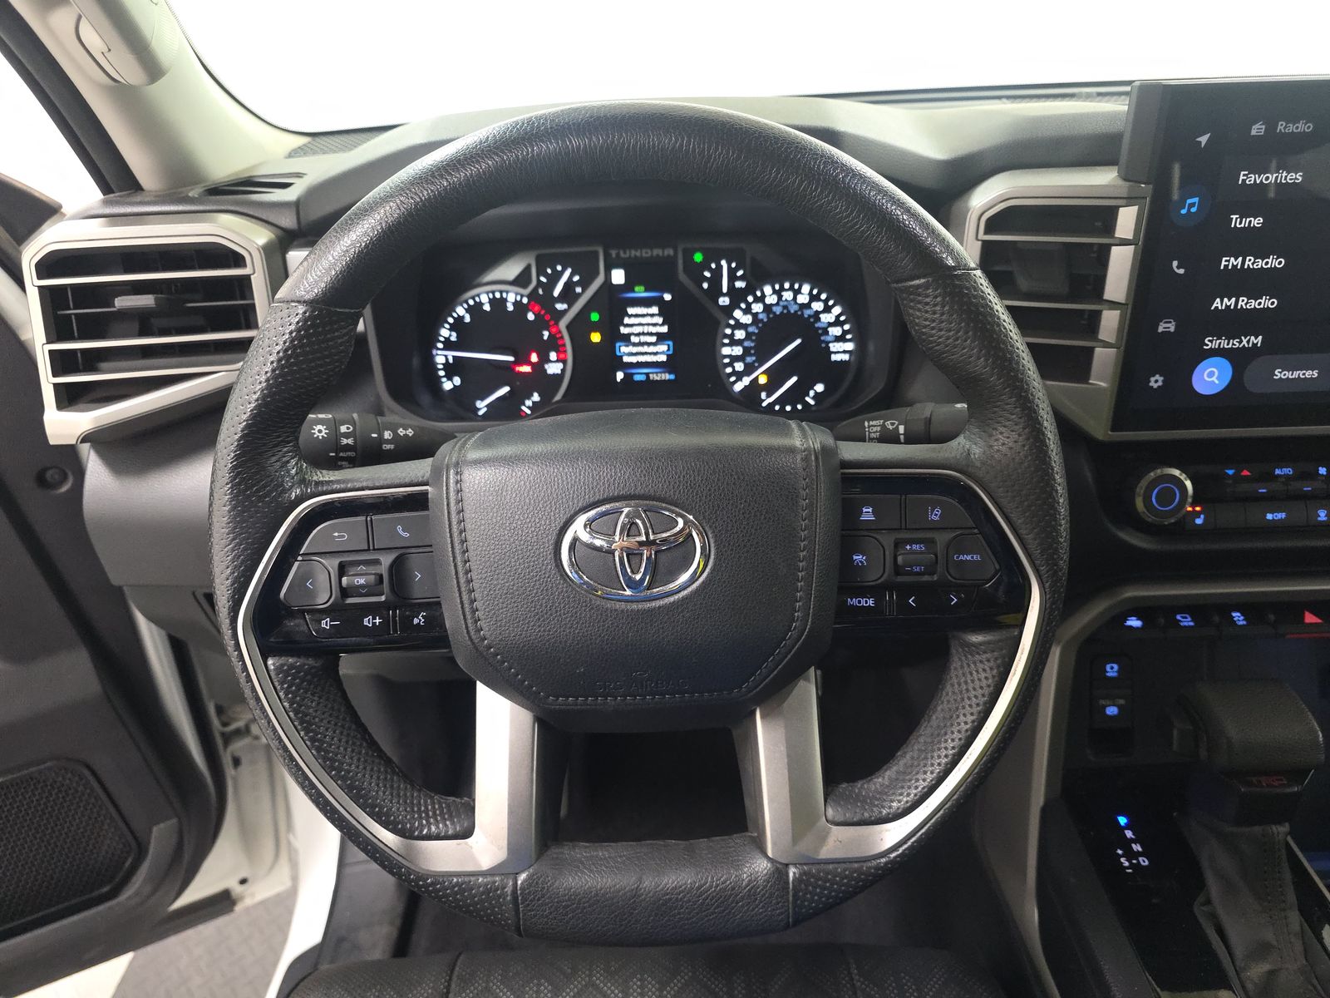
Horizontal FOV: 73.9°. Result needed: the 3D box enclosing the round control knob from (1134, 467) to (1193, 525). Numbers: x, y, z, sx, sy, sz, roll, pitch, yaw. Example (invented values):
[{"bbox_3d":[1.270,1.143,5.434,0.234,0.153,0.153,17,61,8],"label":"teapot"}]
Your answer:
[{"bbox_3d":[0.300,-0.003,0.535,0.033,0.033,0.017,-1,19,2],"label":"round control knob"}]

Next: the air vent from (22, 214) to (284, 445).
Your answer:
[{"bbox_3d":[-0.299,-0.103,0.530,0.130,0.122,0.045,-6,21,-8],"label":"air vent"}]

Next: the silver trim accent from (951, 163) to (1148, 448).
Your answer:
[{"bbox_3d":[0.218,-0.114,0.512,0.095,0.145,0.045,6,23,12],"label":"silver trim accent"}]

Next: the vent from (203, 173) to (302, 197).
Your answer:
[{"bbox_3d":[-0.262,-0.199,0.560,0.056,0.012,0.042,-6,31,-7],"label":"vent"}]

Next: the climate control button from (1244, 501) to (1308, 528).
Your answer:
[{"bbox_3d":[0.378,0.009,0.548,0.037,0.017,0.010,-1,19,2],"label":"climate control button"}]

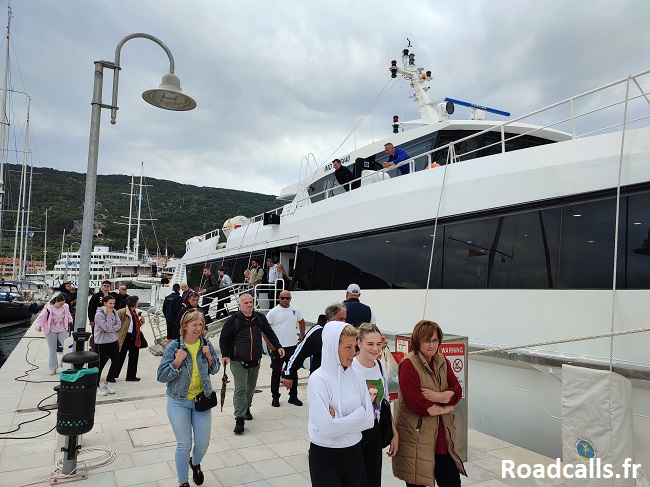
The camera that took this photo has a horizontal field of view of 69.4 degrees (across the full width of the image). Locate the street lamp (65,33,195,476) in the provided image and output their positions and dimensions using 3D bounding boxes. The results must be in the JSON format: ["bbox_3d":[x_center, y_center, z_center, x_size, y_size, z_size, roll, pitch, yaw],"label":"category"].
[{"bbox_3d":[-2.032,-0.037,5.071,1.130,4.660,0.620,5,-6,-33],"label":"street lamp"}]

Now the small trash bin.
[{"bbox_3d":[-2.354,1.410,4.456,0.355,0.739,0.370,4,-5,-29],"label":"small trash bin"}]

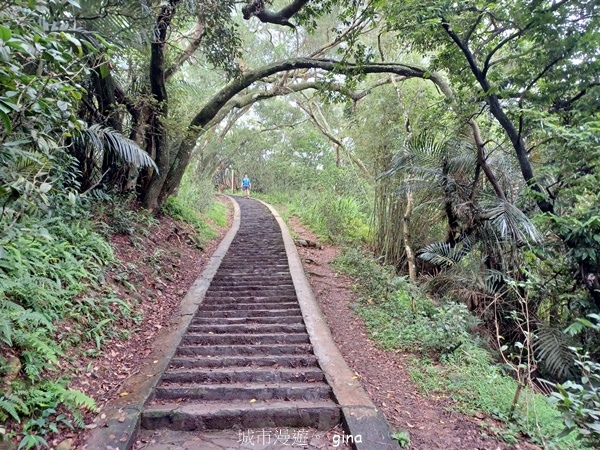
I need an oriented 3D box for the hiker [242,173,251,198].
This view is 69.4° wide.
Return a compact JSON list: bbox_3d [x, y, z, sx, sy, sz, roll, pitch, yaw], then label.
[{"bbox_3d":[-3.490,-2.570,28.300,0.560,1.680,0.360,1,-5,-9],"label":"hiker"}]

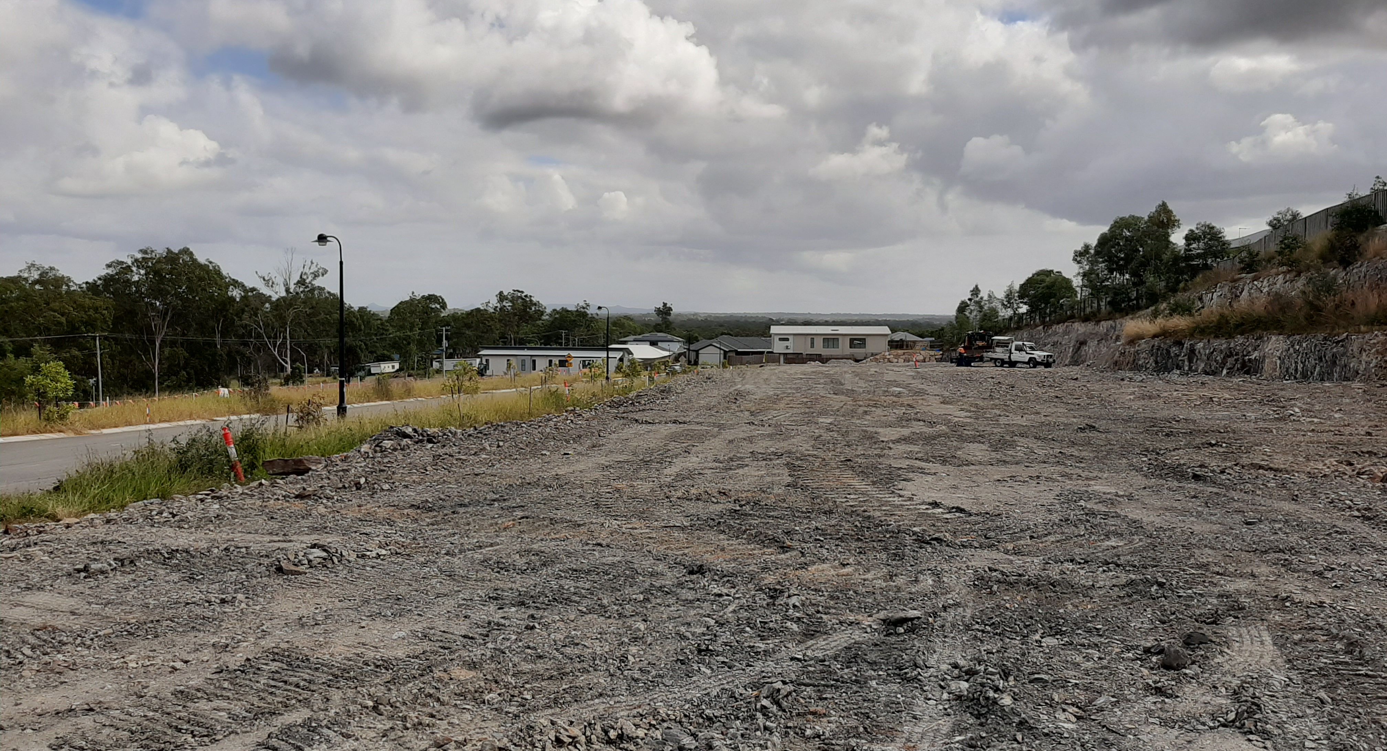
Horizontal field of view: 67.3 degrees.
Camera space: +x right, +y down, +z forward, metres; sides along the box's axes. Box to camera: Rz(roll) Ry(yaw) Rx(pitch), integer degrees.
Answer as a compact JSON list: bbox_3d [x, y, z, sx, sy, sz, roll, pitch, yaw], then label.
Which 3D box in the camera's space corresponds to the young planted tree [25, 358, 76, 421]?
[{"bbox_3d":[-20.938,0.454,34.000,1.600,2.050,1.600,0,3,0],"label":"young planted tree"}]

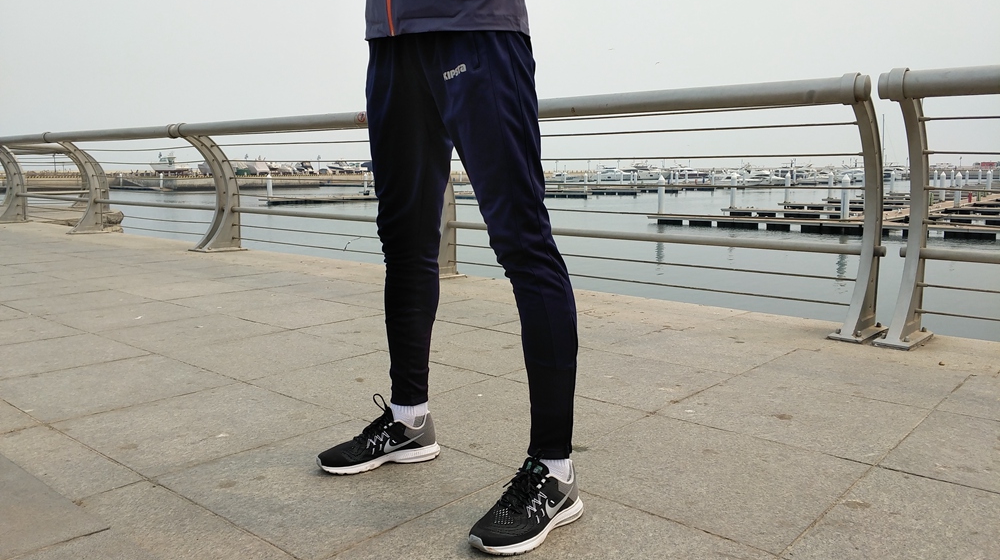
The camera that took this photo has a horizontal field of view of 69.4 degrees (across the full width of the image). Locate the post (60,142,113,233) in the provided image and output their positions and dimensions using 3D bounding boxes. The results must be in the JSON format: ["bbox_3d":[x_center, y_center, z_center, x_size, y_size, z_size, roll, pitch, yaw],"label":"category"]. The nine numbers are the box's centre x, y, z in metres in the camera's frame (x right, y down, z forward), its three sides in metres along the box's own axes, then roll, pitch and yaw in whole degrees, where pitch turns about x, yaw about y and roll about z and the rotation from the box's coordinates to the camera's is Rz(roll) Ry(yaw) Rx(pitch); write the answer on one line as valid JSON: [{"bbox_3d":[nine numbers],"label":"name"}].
[{"bbox_3d":[-4.869,-1.075,8.425,0.140,1.040,0.460,8,11,41],"label":"post"}]

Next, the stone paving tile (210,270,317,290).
[{"bbox_3d":[-1.554,0.010,4.871,0.605,0.030,0.540,8,11,41],"label":"stone paving tile"}]

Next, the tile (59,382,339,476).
[{"bbox_3d":[-0.867,0.428,2.111,0.605,0.030,0.600,8,11,41],"label":"tile"}]

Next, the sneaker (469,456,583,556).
[{"bbox_3d":[0.057,0.452,1.463,0.295,0.120,0.110,-7,11,-38],"label":"sneaker"}]

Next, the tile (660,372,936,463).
[{"bbox_3d":[0.906,0.419,2.233,0.605,0.030,0.605,8,12,40],"label":"tile"}]

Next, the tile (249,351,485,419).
[{"bbox_3d":[-0.451,0.369,2.557,0.600,0.030,0.600,8,12,40],"label":"tile"}]

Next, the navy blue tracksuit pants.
[{"bbox_3d":[-0.075,-0.086,1.595,0.300,0.930,0.520,-6,10,-33],"label":"navy blue tracksuit pants"}]

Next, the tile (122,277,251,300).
[{"bbox_3d":[-1.965,0.072,4.483,0.590,0.030,0.590,8,12,40],"label":"tile"}]

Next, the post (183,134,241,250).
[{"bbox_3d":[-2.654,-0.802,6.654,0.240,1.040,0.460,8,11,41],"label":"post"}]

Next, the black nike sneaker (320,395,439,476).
[{"bbox_3d":[-0.303,0.404,1.808,0.300,0.130,0.110,-2,9,-11],"label":"black nike sneaker"}]

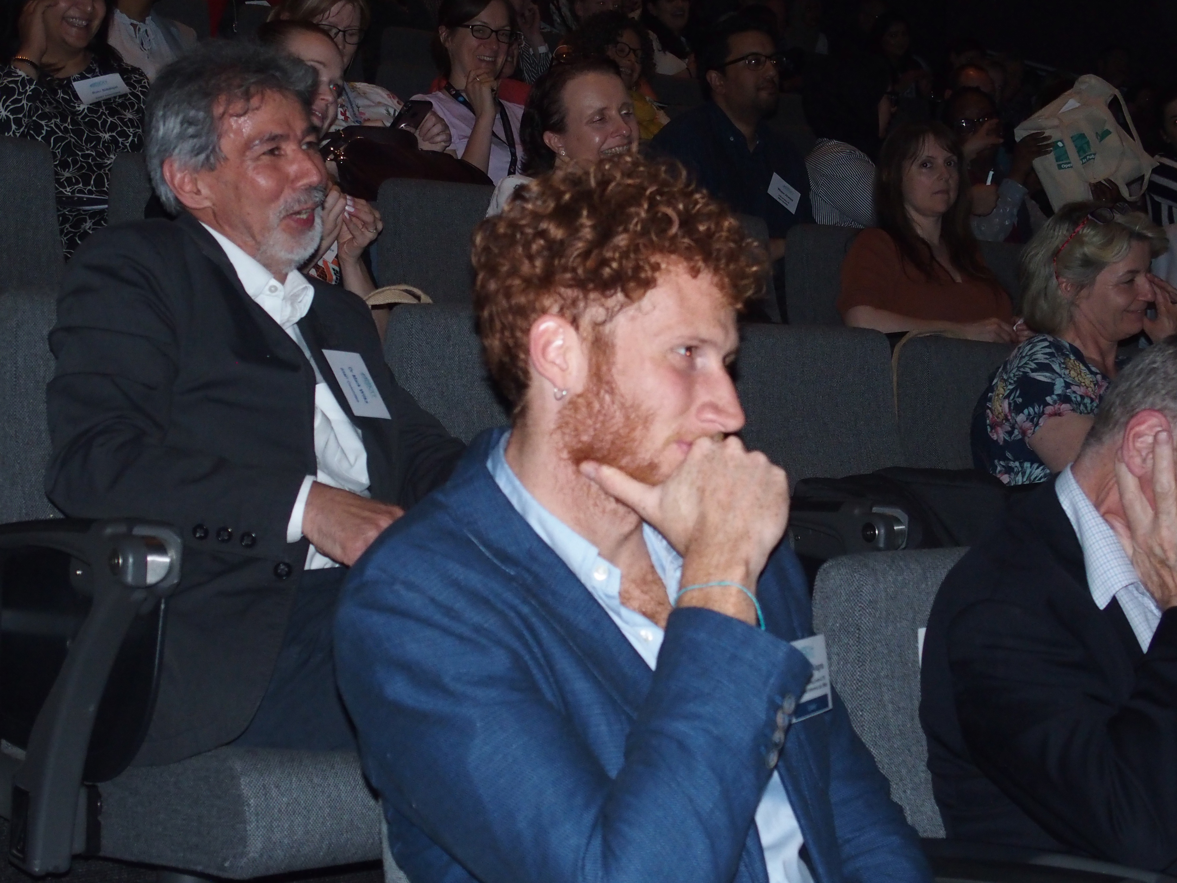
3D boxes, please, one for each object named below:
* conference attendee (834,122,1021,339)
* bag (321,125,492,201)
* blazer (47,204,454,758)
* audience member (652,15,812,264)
[{"bbox_3d":[0.875,-0.134,4.250,0.520,1.170,0.740,0,3,-41],"label":"conference attendee"},{"bbox_3d":[-0.363,-0.555,3.970,0.360,0.190,0.180,0,3,-41],"label":"bag"},{"bbox_3d":[-0.380,0.047,2.320,0.550,0.650,0.430,0,3,-41],"label":"blazer"},{"bbox_3d":[0.420,-0.452,4.790,0.540,1.220,0.760,0,3,-41],"label":"audience member"}]

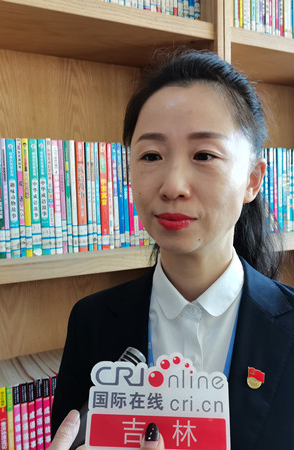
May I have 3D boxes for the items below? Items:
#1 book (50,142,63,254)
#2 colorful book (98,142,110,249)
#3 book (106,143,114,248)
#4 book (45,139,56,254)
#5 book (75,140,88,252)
[{"bbox_3d":[-0.228,-0.061,1.019,0.013,0.237,0.167,-3,4,-29],"label":"book"},{"bbox_3d":[-0.135,-0.067,1.076,0.019,0.237,0.167,-3,4,-29],"label":"colorful book"},{"bbox_3d":[-0.122,-0.067,1.083,0.011,0.235,0.167,-3,4,-29],"label":"book"},{"bbox_3d":[-0.241,-0.062,1.014,0.009,0.240,0.167,-3,4,-29],"label":"book"},{"bbox_3d":[-0.181,-0.063,1.042,0.021,0.236,0.167,-3,4,-29],"label":"book"}]

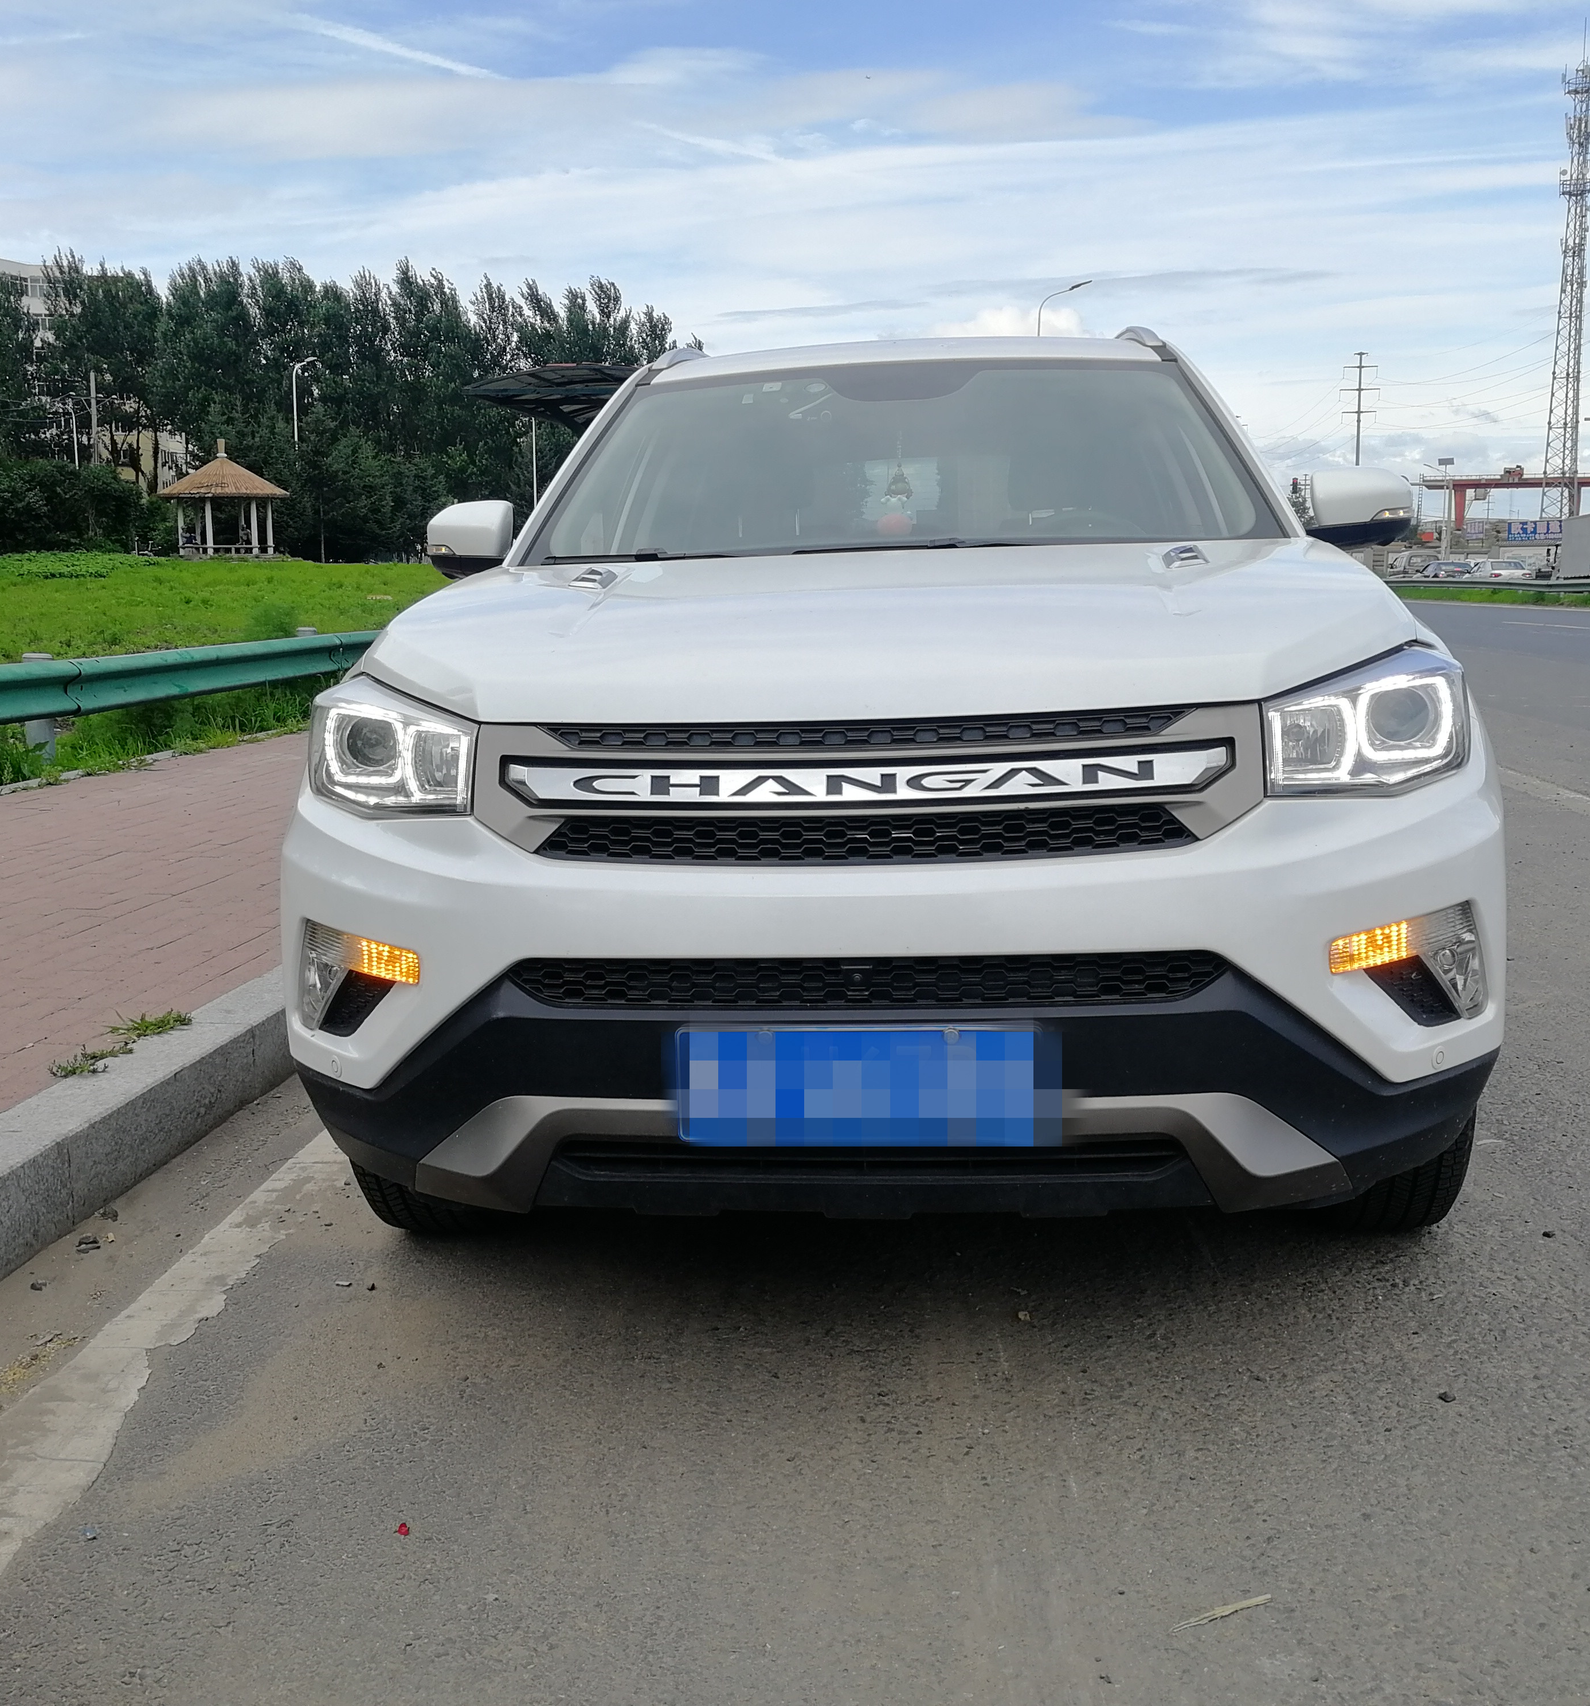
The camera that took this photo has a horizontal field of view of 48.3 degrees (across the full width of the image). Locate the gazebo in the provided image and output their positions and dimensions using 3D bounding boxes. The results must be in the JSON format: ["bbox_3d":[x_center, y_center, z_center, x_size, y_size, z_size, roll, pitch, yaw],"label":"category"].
[{"bbox_3d":[-25.010,-15.444,77.547,5.611,5.032,5.611,-3,9,-17],"label":"gazebo"}]

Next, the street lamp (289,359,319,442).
[{"bbox_3d":[-23.111,-18.449,83.151,1.250,9.206,0.320,0,9,0],"label":"street lamp"}]

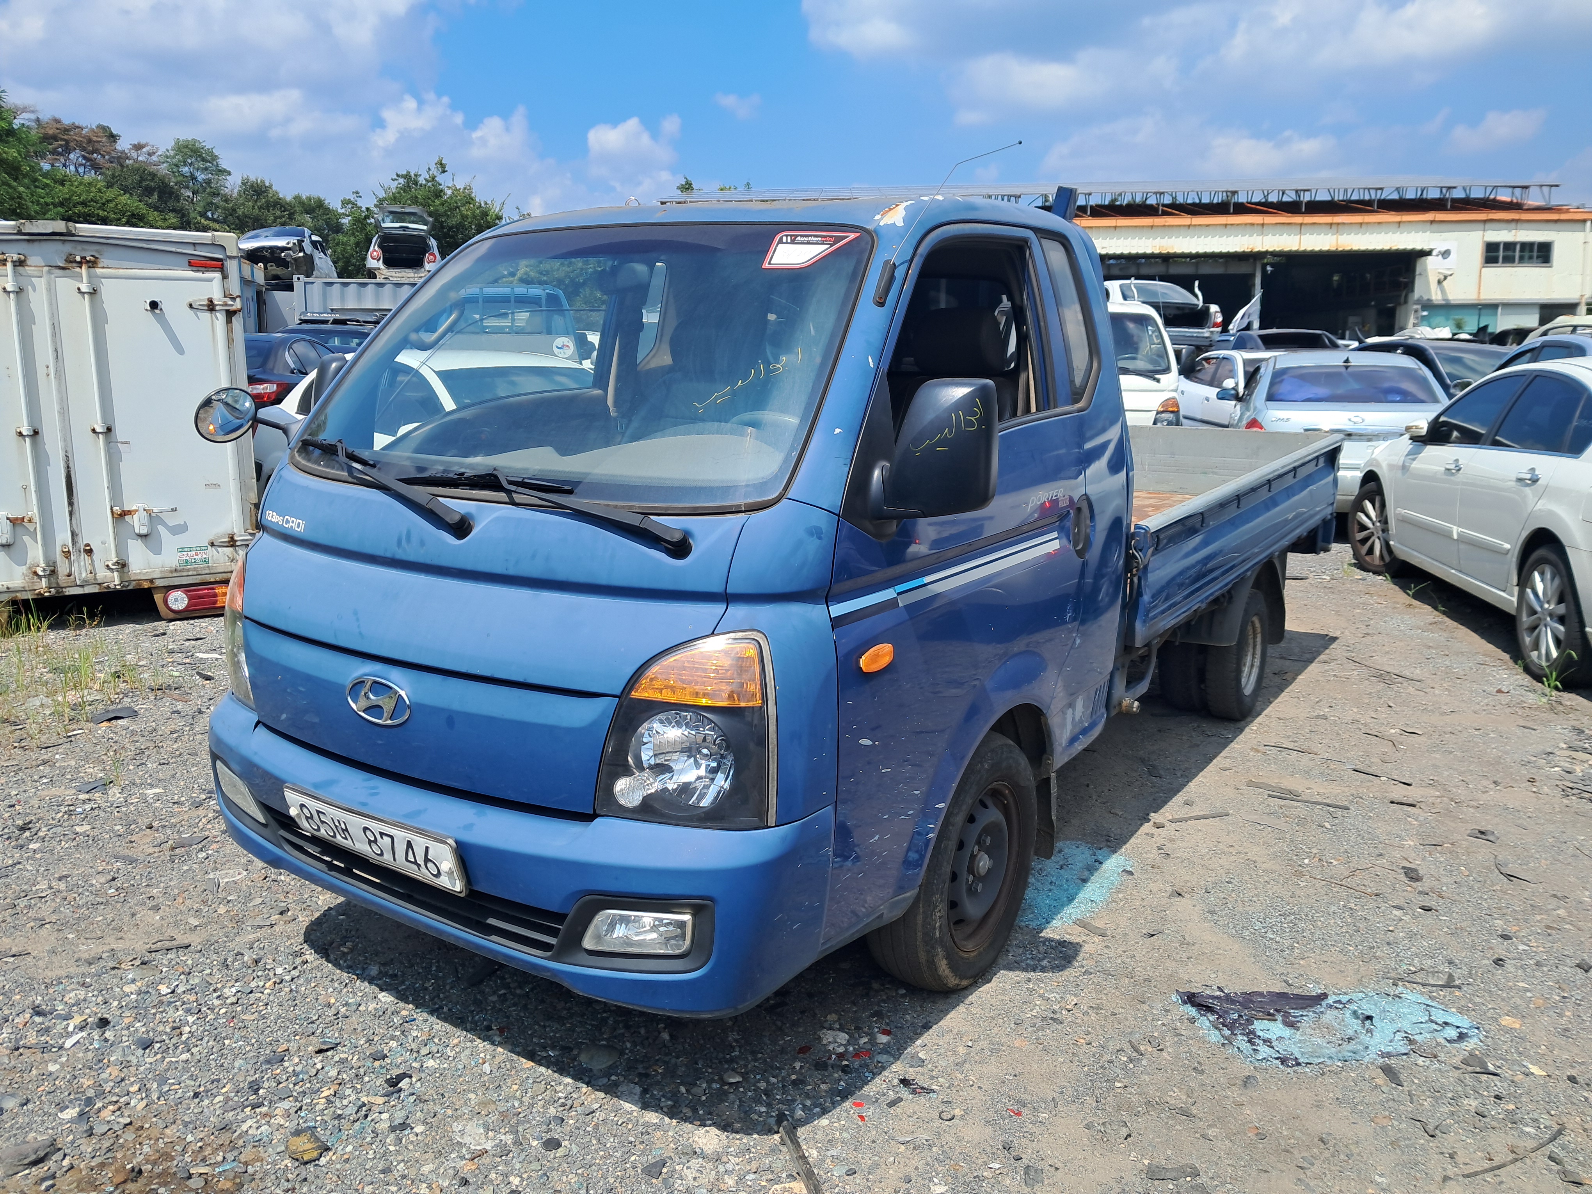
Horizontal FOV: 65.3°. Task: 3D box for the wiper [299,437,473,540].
[{"bbox_3d":[-0.963,-0.279,2.829,0.069,0.089,0.817,-10,26,-45],"label":"wiper"}]

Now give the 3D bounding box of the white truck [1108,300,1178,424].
[{"bbox_3d":[3.000,-2.240,13.950,1.740,1.970,5.100,1,12,6],"label":"white truck"}]

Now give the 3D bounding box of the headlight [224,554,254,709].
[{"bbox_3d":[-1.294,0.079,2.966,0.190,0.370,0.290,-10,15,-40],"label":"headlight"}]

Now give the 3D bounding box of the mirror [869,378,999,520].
[{"bbox_3d":[0.276,-0.292,2.433,0.225,0.265,0.140,6,14,25],"label":"mirror"}]

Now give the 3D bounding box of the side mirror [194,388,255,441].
[{"bbox_3d":[-1.427,-0.460,3.091,0.152,0.152,0.050,-12,41,-46],"label":"side mirror"}]

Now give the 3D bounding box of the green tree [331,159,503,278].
[{"bbox_3d":[-9.600,-8.050,32.000,4.600,5.800,4.500,0,12,0],"label":"green tree"}]

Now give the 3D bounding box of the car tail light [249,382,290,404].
[{"bbox_3d":[-5.114,-1.977,12.000,0.420,0.200,0.220,-3,12,-13],"label":"car tail light"}]

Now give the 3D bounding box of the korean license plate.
[{"bbox_3d":[-0.876,0.496,2.566,0.535,0.118,0.022,8,26,33],"label":"korean license plate"}]

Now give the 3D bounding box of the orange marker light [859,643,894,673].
[{"bbox_3d":[0.161,0.117,2.405,0.030,0.060,0.120,8,14,33],"label":"orange marker light"}]

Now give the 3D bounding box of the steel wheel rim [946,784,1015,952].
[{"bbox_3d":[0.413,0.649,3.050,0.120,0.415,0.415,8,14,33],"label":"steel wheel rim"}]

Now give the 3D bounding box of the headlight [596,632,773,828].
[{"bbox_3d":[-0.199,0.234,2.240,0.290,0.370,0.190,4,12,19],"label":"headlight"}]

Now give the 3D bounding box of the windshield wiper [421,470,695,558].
[{"bbox_3d":[-0.551,-0.200,2.541,0.824,0.095,0.082,15,19,29],"label":"windshield wiper"}]

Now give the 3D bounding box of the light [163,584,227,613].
[{"bbox_3d":[-3.127,0.003,6.552,0.380,0.120,0.070,-9,15,-37],"label":"light"}]

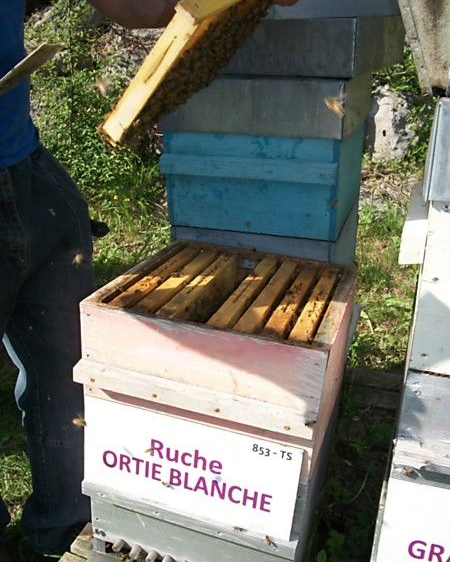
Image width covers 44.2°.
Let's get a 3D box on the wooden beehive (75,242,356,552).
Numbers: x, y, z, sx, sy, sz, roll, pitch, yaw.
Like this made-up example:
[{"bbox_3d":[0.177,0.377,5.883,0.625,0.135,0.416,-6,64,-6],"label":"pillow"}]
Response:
[{"bbox_3d":[0.007,0.208,1.000,0.360,0.432,0.392,10,21,16],"label":"wooden beehive"}]

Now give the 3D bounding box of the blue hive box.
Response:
[{"bbox_3d":[0.109,-0.254,1.289,0.364,0.208,0.391,7,21,19],"label":"blue hive box"}]

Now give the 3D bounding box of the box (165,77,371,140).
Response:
[{"bbox_3d":[0.107,-0.396,1.240,0.376,0.106,0.385,7,21,19],"label":"box"}]

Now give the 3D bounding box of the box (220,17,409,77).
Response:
[{"bbox_3d":[0.177,-0.551,1.290,0.378,0.106,0.385,13,29,27],"label":"box"}]

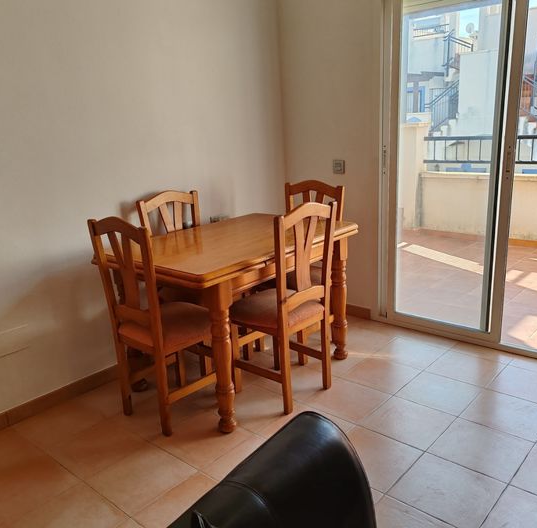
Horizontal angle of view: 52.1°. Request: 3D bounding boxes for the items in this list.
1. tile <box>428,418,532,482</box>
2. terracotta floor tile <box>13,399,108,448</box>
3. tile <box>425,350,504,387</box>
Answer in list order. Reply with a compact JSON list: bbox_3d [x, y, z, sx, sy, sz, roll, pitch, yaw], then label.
[{"bbox_3d":[0.896,0.779,2.317,0.330,0.010,0.330,11,21,40],"label":"tile"},{"bbox_3d":[-1.025,0.768,2.671,0.330,0.010,0.330,11,21,40],"label":"terracotta floor tile"},{"bbox_3d":[1.079,0.568,3.003,0.330,0.010,0.330,11,21,40],"label":"tile"}]

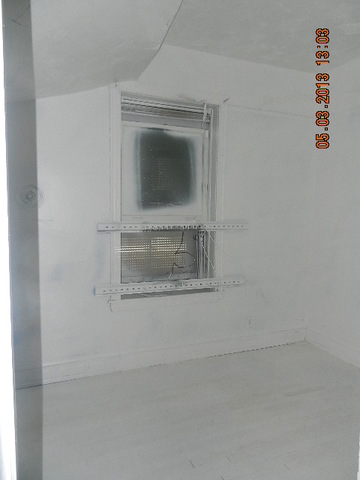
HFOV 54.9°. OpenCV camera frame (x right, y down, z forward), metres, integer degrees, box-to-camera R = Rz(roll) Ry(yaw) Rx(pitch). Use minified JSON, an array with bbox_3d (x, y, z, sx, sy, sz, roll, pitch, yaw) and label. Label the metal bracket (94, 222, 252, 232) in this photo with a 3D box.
[{"bbox_3d":[-0.018,-0.112,2.990,1.365,0.052,0.048,-2,4,-22],"label":"metal bracket"}]

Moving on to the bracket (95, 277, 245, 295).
[{"bbox_3d":[-0.044,0.385,3.011,1.365,0.052,0.048,-2,4,-22],"label":"bracket"}]

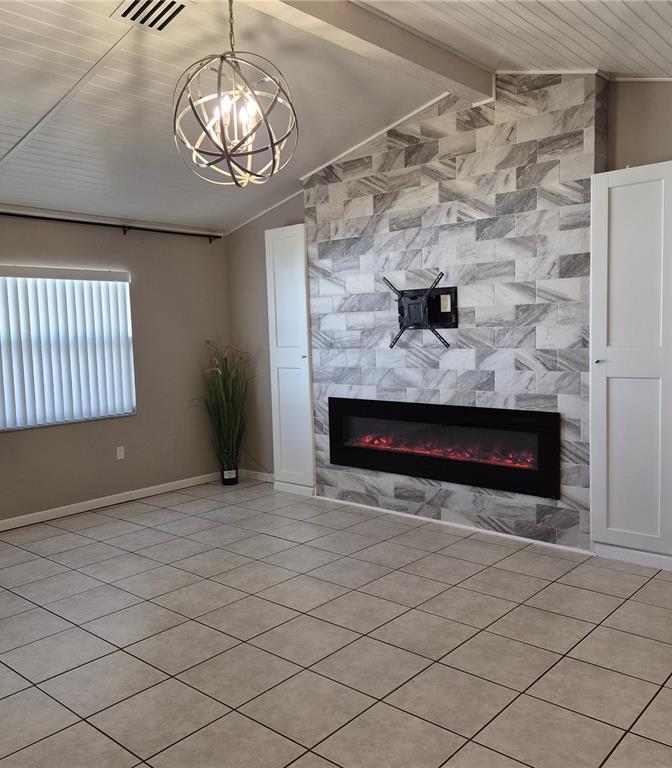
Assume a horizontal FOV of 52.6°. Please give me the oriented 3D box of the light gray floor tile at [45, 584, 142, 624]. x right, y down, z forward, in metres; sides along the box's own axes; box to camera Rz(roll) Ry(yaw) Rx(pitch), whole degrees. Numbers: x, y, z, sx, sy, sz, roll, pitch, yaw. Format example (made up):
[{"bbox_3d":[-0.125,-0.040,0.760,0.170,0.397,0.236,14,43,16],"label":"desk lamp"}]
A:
[{"bbox_3d":[-1.327,1.214,3.740,0.401,0.012,0.401,3,6,41],"label":"light gray floor tile"}]

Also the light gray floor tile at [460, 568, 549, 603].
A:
[{"bbox_3d":[0.965,1.146,3.879,0.401,0.012,0.401,3,6,41],"label":"light gray floor tile"}]

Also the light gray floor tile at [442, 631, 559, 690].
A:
[{"bbox_3d":[0.737,1.239,3.042,0.406,0.010,0.406,3,6,41],"label":"light gray floor tile"}]

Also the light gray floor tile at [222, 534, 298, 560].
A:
[{"bbox_3d":[-0.525,1.121,4.683,0.402,0.010,0.402,3,6,41],"label":"light gray floor tile"}]

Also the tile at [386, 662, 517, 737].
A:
[{"bbox_3d":[0.466,1.270,2.734,0.406,0.010,0.406,3,6,41],"label":"tile"}]

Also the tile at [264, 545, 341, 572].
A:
[{"bbox_3d":[-0.220,1.132,4.394,0.402,0.010,0.402,2,6,41],"label":"tile"}]

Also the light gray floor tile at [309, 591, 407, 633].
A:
[{"bbox_3d":[0.124,1.194,3.541,0.401,0.012,0.401,3,6,41],"label":"light gray floor tile"}]

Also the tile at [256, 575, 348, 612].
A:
[{"bbox_3d":[-0.184,1.200,3.882,0.409,0.010,0.409,3,6,41],"label":"tile"}]

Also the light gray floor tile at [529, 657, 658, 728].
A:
[{"bbox_3d":[1.029,1.230,2.728,0.402,0.010,0.402,2,6,41],"label":"light gray floor tile"}]

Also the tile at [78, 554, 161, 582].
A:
[{"bbox_3d":[-1.367,1.169,4.339,0.402,0.010,0.402,3,6,41],"label":"tile"}]

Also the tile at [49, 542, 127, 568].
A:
[{"bbox_3d":[-1.667,1.155,4.579,0.401,0.012,0.401,3,6,41],"label":"tile"}]

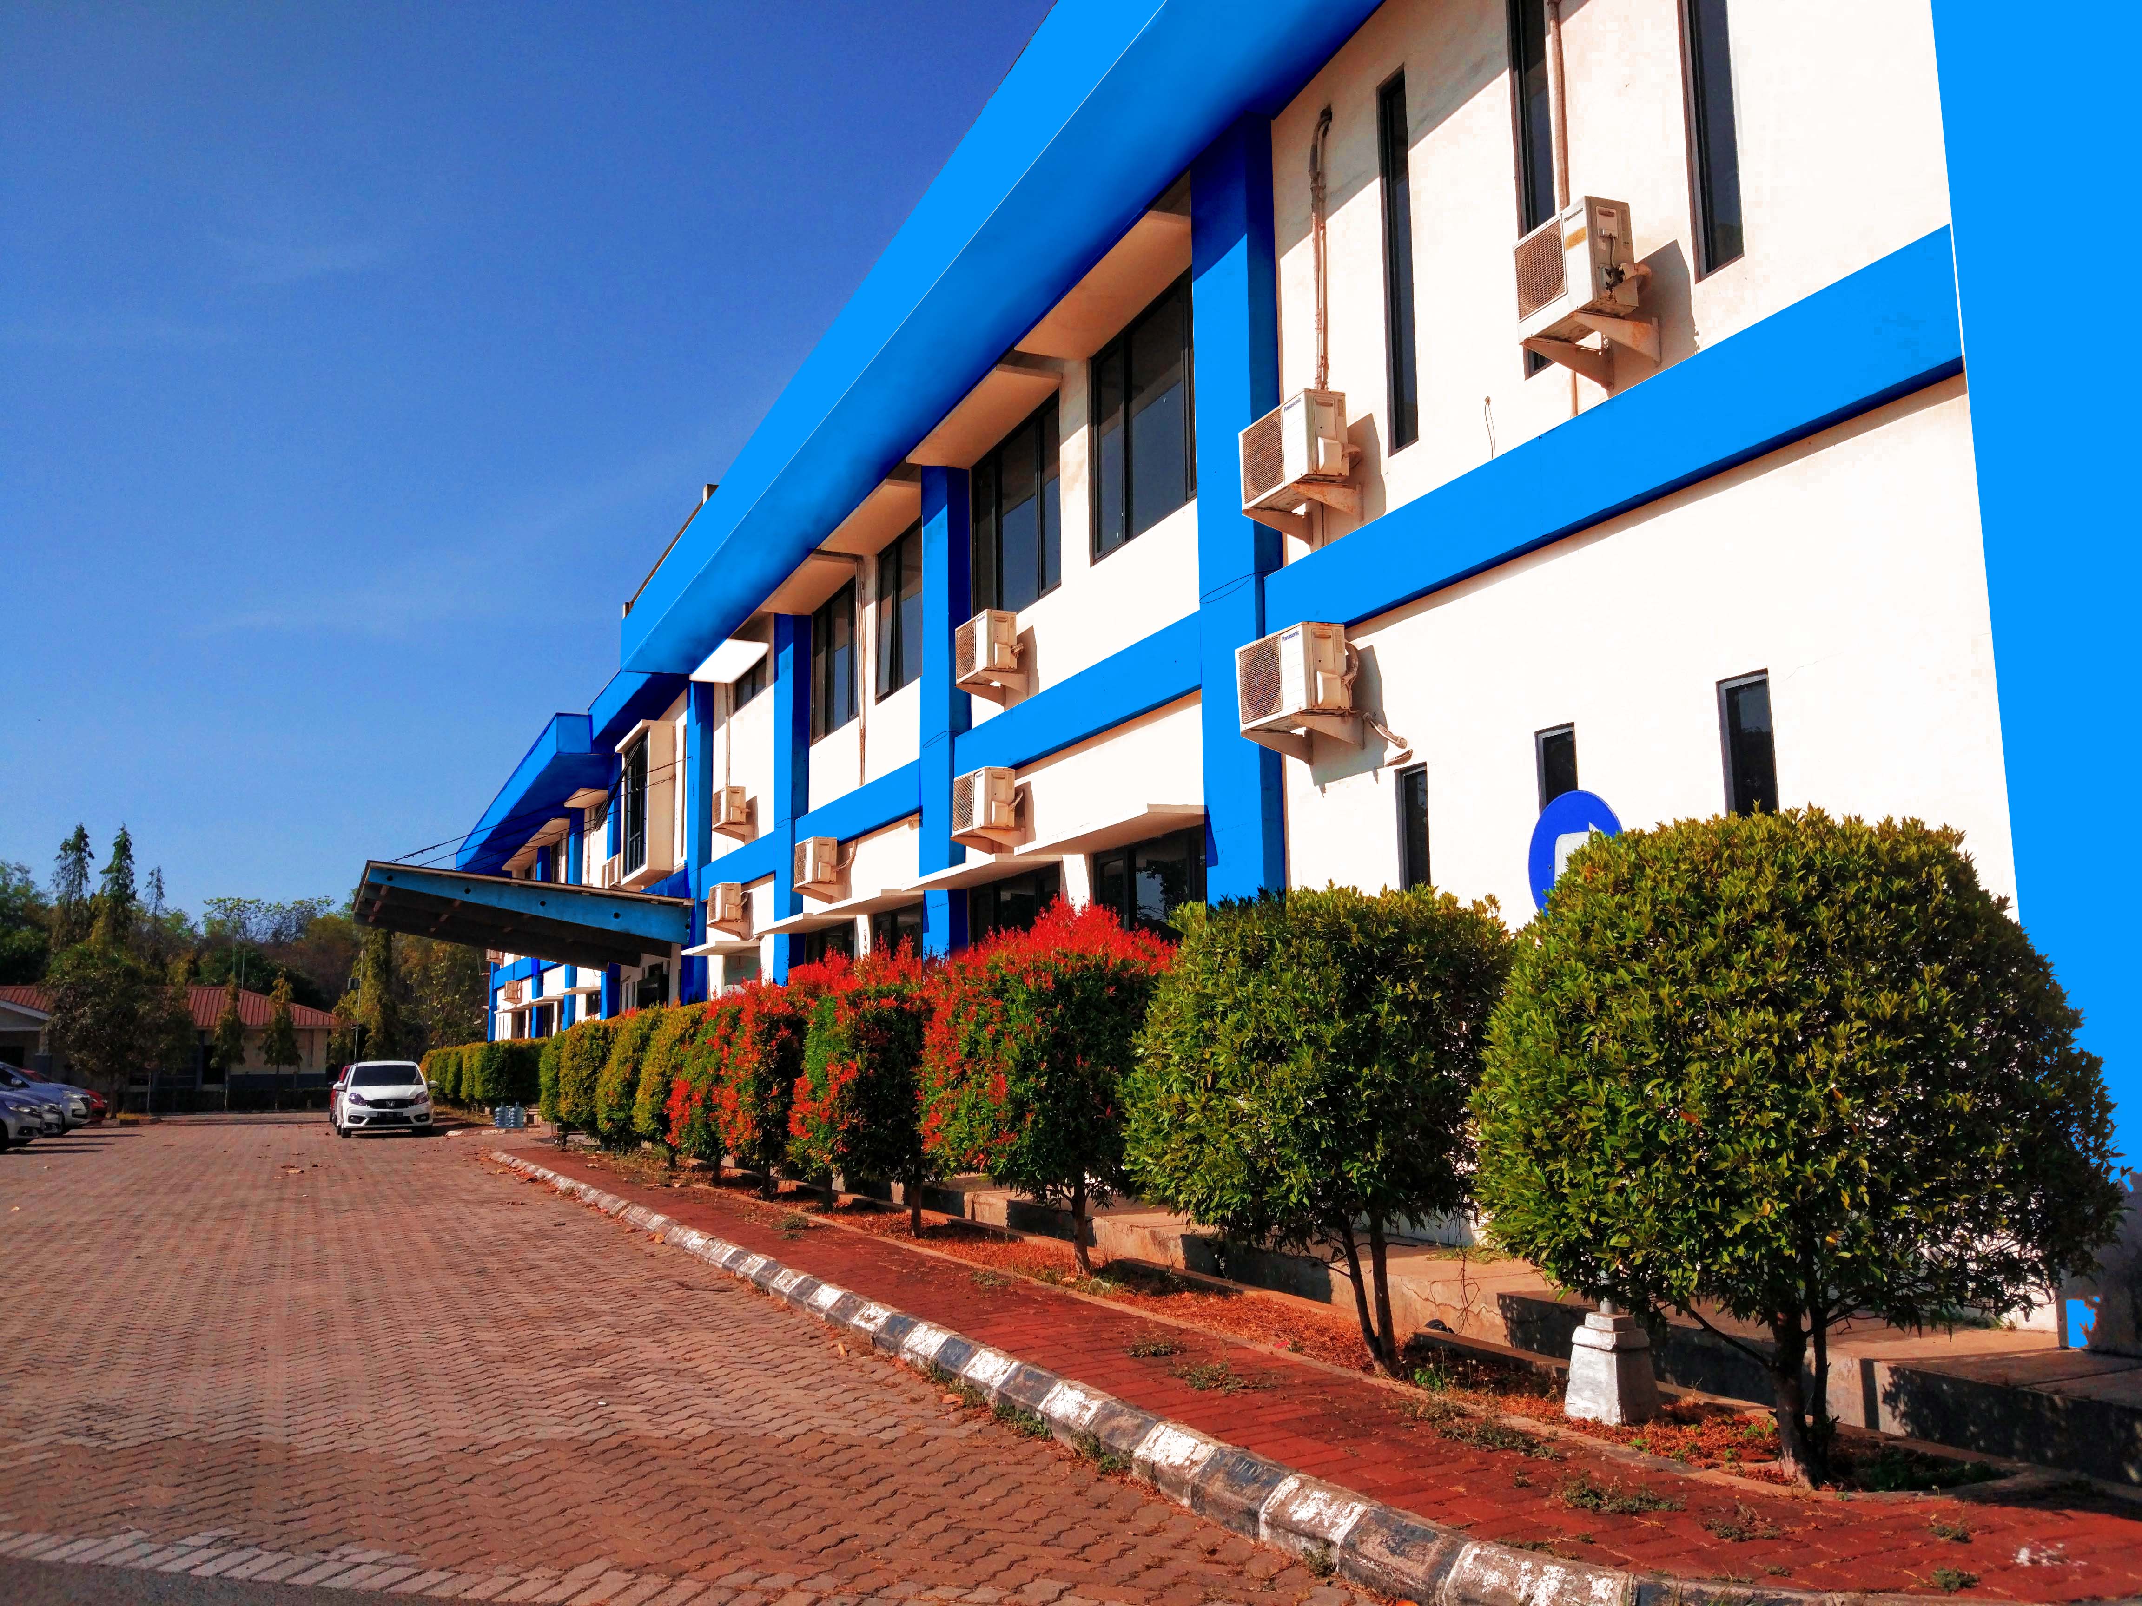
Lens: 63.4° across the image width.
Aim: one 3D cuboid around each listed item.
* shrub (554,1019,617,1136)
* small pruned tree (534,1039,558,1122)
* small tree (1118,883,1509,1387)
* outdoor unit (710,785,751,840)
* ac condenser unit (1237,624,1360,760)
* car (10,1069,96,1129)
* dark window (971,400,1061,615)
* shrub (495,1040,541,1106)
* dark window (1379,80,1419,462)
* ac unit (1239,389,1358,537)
[{"bbox_3d":[-7.885,4.469,28.300,1.150,2.000,1.150,4,-10,-24],"label":"shrub"},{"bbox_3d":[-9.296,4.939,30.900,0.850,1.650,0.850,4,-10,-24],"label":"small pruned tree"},{"bbox_3d":[1.022,1.333,7.210,1.500,1.940,1.500,-1,-9,0],"label":"small tree"},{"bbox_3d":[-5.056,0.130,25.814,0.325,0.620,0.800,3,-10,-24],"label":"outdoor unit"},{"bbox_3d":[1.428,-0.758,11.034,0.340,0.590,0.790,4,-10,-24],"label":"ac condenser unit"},{"bbox_3d":[-23.808,6.431,37.967,4.200,1.620,1.700,3,-10,-22],"label":"car"},{"bbox_3d":[-0.536,-2.649,16.366,0.100,1.796,2.184,3,-10,-24],"label":"dark window"},{"bbox_3d":[-10.437,5.408,32.985,1.500,1.720,1.500,3,-9,-24],"label":"shrub"},{"bbox_3d":[2.020,-3.345,10.678,0.100,2.408,0.276,3,-10,-24],"label":"dark window"},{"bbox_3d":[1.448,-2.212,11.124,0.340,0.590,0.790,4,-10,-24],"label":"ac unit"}]

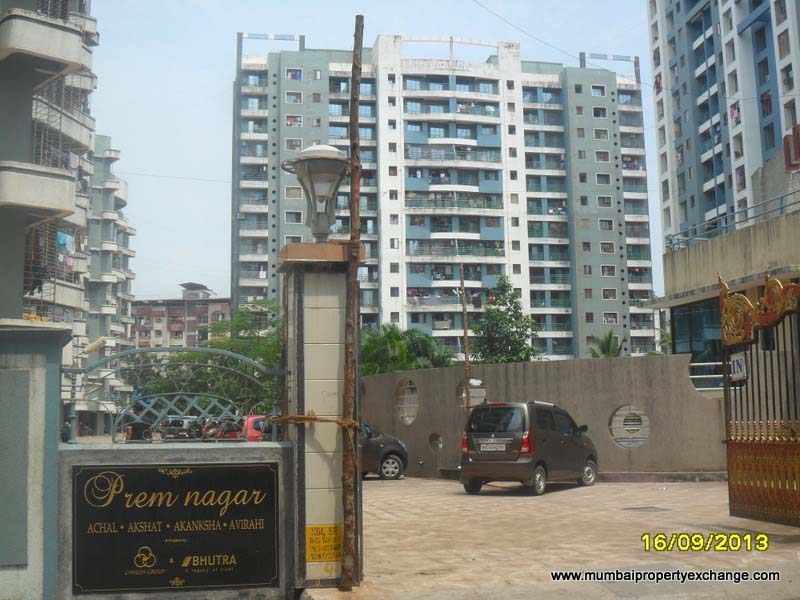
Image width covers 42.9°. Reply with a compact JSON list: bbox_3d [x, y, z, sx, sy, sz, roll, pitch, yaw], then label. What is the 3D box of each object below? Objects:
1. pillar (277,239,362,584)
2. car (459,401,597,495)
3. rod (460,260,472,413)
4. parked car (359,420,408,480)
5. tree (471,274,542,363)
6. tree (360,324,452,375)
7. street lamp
[{"bbox_3d":[-0.624,0.885,7.961,0.575,2.586,0.565,1,-7,-13],"label":"pillar"},{"bbox_3d":[2.590,2.833,19.756,1.490,1.690,3.600,-5,-8,31],"label":"car"},{"bbox_3d":[1.467,1.561,21.975,0.100,4.800,0.100,-1,-7,0],"label":"rod"},{"bbox_3d":[-1.544,3.579,24.531,3.780,1.540,1.690,6,-10,-43],"label":"parked car"},{"bbox_3d":[3.273,2.130,30.971,2.400,5.900,2.300,-1,-7,0],"label":"tree"},{"bbox_3d":[0.172,3.073,32.874,3.300,4.600,3.100,-1,-7,0],"label":"tree"},{"bbox_3d":[-0.675,-0.834,8.178,0.540,0.840,0.540,1,-7,-13],"label":"street lamp"}]

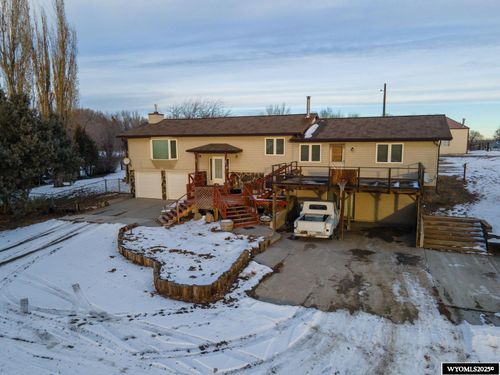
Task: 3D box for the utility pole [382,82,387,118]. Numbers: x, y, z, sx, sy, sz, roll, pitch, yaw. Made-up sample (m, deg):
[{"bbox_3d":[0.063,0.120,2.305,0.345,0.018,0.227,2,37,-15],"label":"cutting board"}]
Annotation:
[{"bbox_3d":[16.483,-8.021,42.649,0.300,9.367,0.300,-1,8,0],"label":"utility pole"}]

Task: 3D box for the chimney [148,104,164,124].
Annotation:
[{"bbox_3d":[-8.461,-6.599,31.365,0.900,1.762,1.150,2,9,21],"label":"chimney"}]

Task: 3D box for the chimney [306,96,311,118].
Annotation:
[{"bbox_3d":[4.602,-6.301,27.207,0.290,1.646,0.290,2,9,21],"label":"chimney"}]

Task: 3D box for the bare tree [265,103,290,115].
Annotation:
[{"bbox_3d":[4.805,-9.944,60.679,5.500,9.800,5.500,-1,8,0],"label":"bare tree"}]

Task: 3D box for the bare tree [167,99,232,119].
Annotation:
[{"bbox_3d":[-7.678,-8.451,52.685,9.599,9.891,9.599,-1,8,0],"label":"bare tree"}]

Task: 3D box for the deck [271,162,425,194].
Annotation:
[{"bbox_3d":[5.747,-0.738,20.504,7.430,1.310,6.190,2,7,19],"label":"deck"}]

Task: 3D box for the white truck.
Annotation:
[{"bbox_3d":[3.941,1.739,20.060,1.980,1.900,4.850,2,8,18],"label":"white truck"}]

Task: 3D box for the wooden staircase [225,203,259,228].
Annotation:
[{"bbox_3d":[-0.502,1.602,20.426,1.480,1.000,1.350,-4,9,-25],"label":"wooden staircase"}]

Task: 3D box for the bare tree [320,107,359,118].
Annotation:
[{"bbox_3d":[15.012,-9.368,58.585,6.357,8.448,6.357,-1,8,0],"label":"bare tree"}]

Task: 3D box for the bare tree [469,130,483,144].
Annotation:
[{"bbox_3d":[48.801,-10.216,75.296,4.000,4.270,4.000,-1,8,0],"label":"bare tree"}]

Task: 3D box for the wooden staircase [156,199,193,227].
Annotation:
[{"bbox_3d":[-4.502,1.544,20.674,1.750,1.200,1.400,-4,9,-25],"label":"wooden staircase"}]

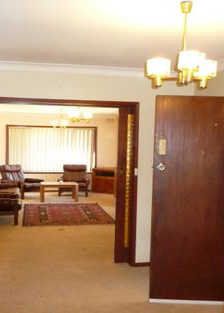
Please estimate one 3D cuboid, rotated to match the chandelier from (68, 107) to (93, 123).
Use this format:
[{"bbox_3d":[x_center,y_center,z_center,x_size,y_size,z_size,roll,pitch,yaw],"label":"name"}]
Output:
[{"bbox_3d":[-0.608,-0.912,7.048,0.460,0.520,0.460,0,3,-12],"label":"chandelier"}]

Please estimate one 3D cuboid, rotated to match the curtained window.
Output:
[{"bbox_3d":[-1.728,-0.174,10.755,2.620,1.380,0.120,0,3,-12],"label":"curtained window"}]

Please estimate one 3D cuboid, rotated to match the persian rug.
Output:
[{"bbox_3d":[-0.976,1.214,7.863,1.750,0.015,2.170,0,3,-12],"label":"persian rug"}]

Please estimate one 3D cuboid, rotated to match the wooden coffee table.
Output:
[{"bbox_3d":[-1.356,0.922,9.497,0.940,0.435,0.540,1,3,-8],"label":"wooden coffee table"}]

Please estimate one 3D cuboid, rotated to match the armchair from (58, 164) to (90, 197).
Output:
[{"bbox_3d":[-1.075,0.674,10.459,0.800,0.850,0.780,1,3,-2],"label":"armchair"}]

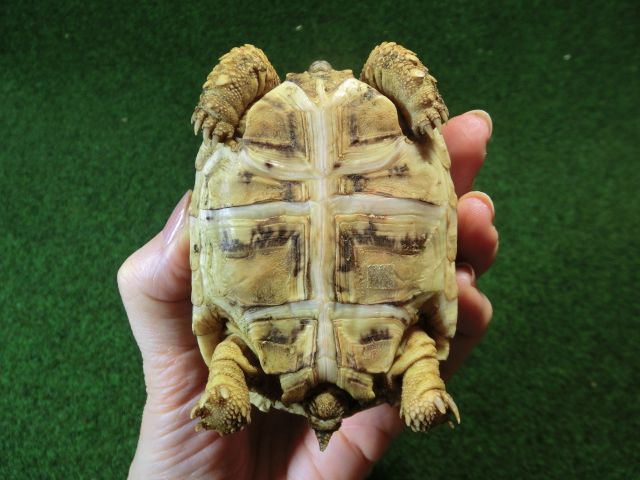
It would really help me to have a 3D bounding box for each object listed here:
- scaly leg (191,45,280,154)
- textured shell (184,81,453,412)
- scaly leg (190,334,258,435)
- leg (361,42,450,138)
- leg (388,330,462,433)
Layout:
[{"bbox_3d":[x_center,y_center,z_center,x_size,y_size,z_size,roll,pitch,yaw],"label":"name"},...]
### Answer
[{"bbox_3d":[-0.029,-0.050,0.180,0.021,0.021,0.037,31,90,-11],"label":"scaly leg"},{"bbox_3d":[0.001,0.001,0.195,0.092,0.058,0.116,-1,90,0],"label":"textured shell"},{"bbox_3d":[-0.033,0.051,0.182,0.022,0.022,0.035,12,90,20],"label":"scaly leg"},{"bbox_3d":[0.030,-0.052,0.180,0.021,0.021,0.036,-31,90,11],"label":"leg"},{"bbox_3d":[0.036,0.049,0.182,0.022,0.022,0.036,-12,90,-20],"label":"leg"}]

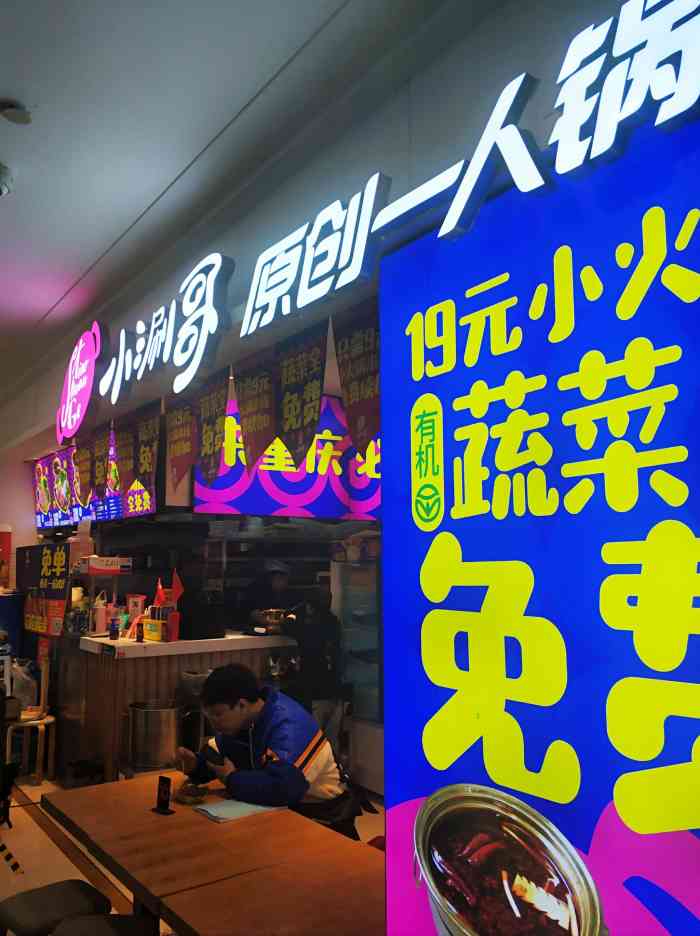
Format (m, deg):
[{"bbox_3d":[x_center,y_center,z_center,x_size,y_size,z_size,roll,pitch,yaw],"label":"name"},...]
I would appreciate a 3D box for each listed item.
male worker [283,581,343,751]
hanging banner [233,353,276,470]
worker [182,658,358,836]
[{"bbox_3d":[-0.300,1.571,5.220,0.400,1.600,0.470,2,-8,-19],"label":"male worker"},{"bbox_3d":[-0.367,-0.200,2.720,0.015,0.465,0.345,6,-10,-36],"label":"hanging banner"},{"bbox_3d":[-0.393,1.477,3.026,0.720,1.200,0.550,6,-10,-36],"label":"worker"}]

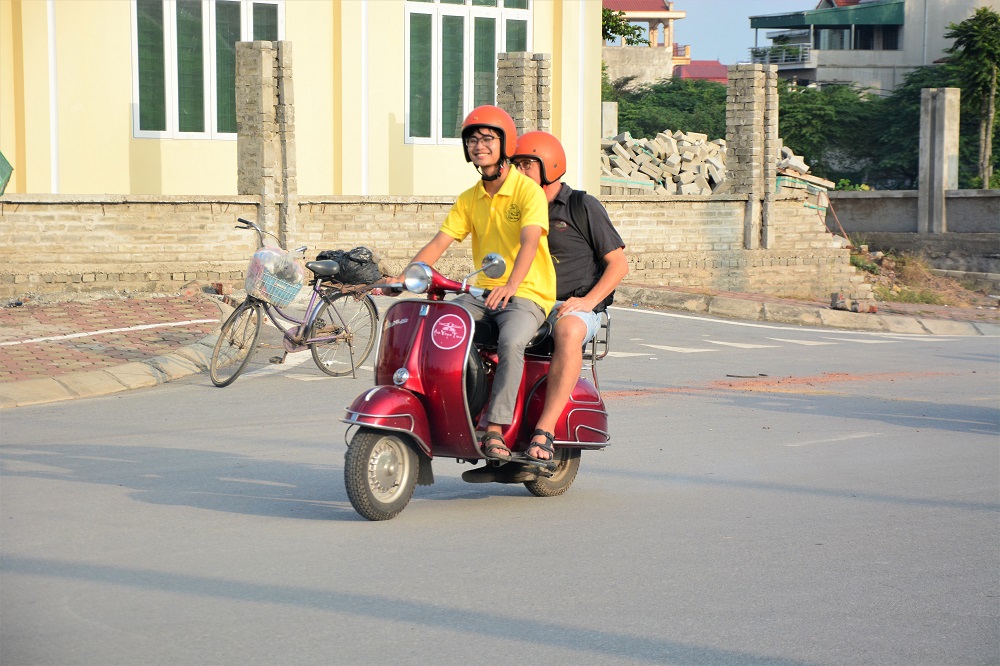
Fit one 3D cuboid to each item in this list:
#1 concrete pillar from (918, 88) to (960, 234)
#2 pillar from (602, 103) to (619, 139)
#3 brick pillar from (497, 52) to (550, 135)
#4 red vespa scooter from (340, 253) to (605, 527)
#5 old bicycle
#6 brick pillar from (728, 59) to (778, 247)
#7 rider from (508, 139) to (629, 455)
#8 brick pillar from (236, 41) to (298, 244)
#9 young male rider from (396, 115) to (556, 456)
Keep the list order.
[{"bbox_3d":[5.393,-2.099,37.941,0.345,1.772,0.345,3,4,42],"label":"concrete pillar"},{"bbox_3d":[1.582,-2.629,47.527,0.345,1.791,0.345,-2,4,-43],"label":"pillar"},{"bbox_3d":[0.218,-1.598,27.754,0.345,1.806,0.345,-2,4,-43],"label":"brick pillar"},{"bbox_3d":[-0.122,0.211,13.455,0.700,1.100,1.760,3,4,38],"label":"red vespa scooter"},{"bbox_3d":[-1.468,-0.198,21.760,1.640,1.110,0.560,-2,4,-42],"label":"old bicycle"},{"bbox_3d":[2.410,-1.681,29.652,0.345,1.762,0.345,-2,4,-43],"label":"brick pillar"},{"bbox_3d":[0.180,-0.175,13.792,0.620,1.460,0.700,3,4,38],"label":"rider"},{"bbox_3d":[-1.921,-1.510,25.757,0.345,1.829,0.345,-2,4,-43],"label":"brick pillar"},{"bbox_3d":[-0.111,-0.209,13.446,0.660,1.540,0.740,3,4,38],"label":"young male rider"}]

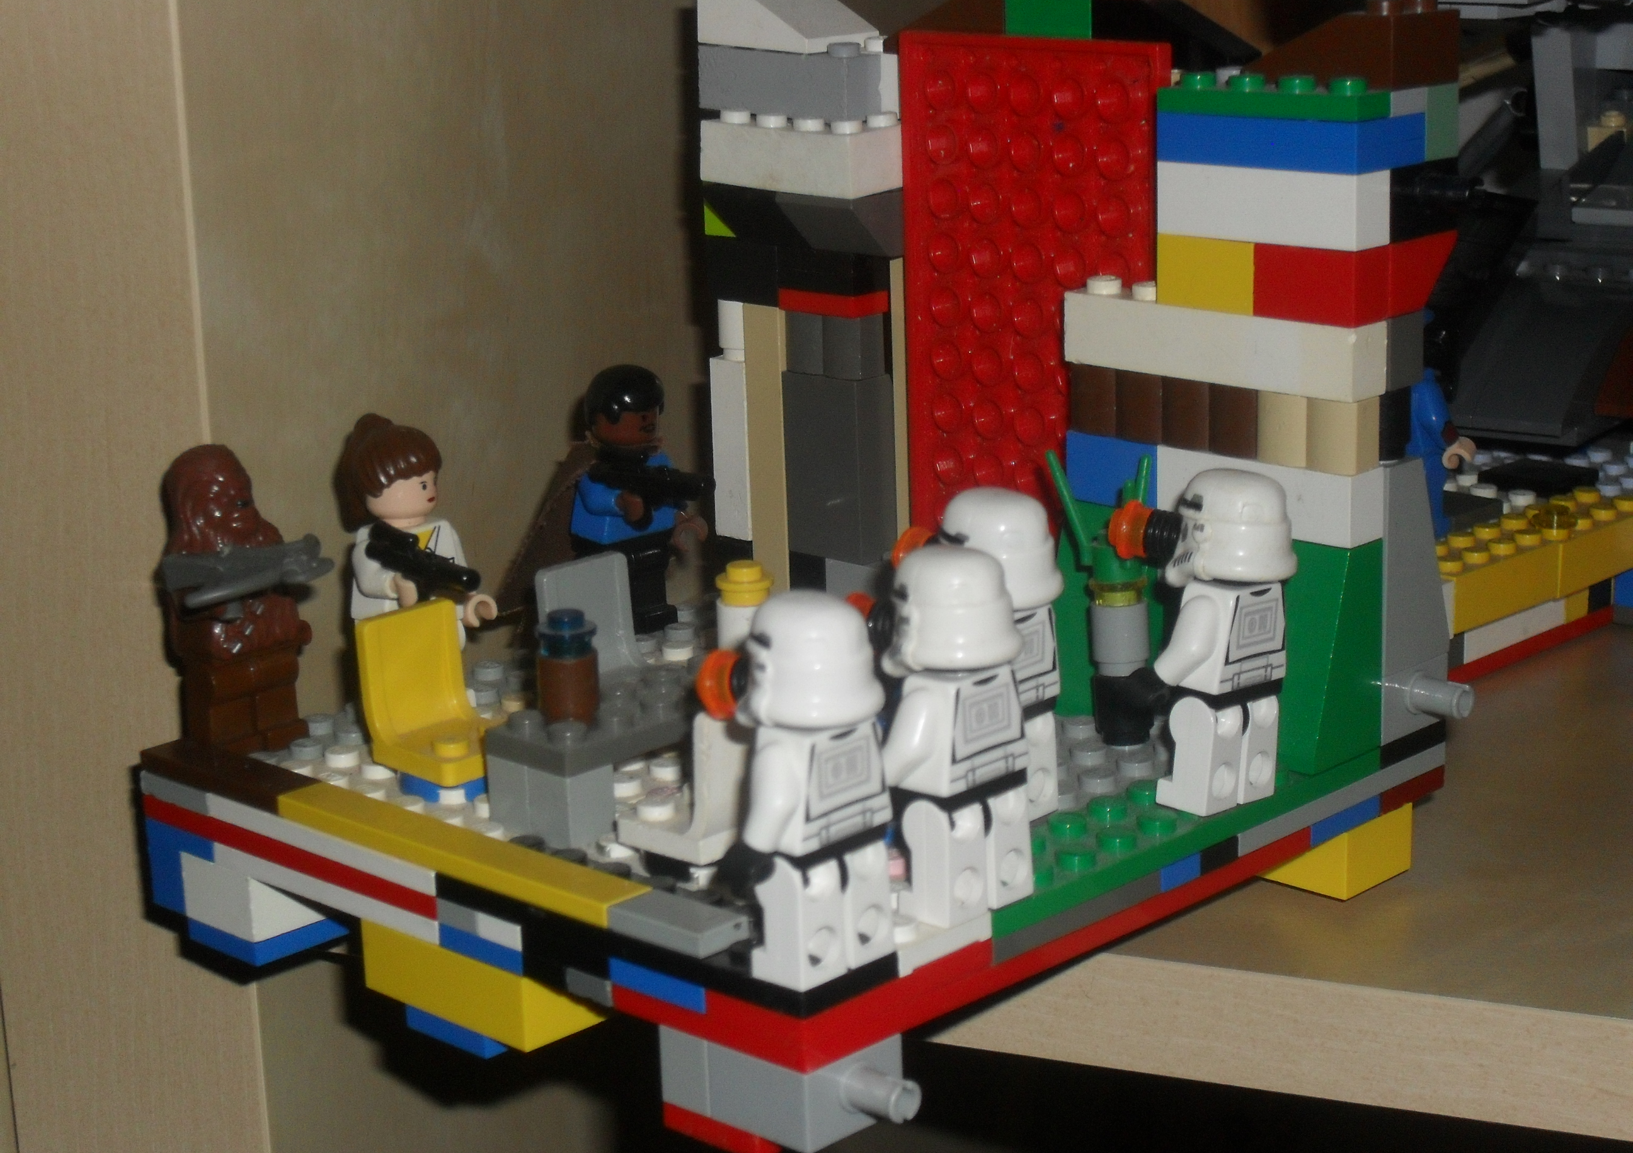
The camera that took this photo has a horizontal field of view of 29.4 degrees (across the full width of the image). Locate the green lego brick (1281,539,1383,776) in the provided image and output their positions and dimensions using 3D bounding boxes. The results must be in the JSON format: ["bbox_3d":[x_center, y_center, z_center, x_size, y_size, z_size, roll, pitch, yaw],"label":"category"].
[{"bbox_3d":[0.065,0.009,0.417,0.016,0.030,0.016,12,20,43],"label":"green lego brick"}]

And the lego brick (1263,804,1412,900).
[{"bbox_3d":[0.070,0.036,0.431,0.020,0.010,0.016,12,20,43],"label":"lego brick"}]

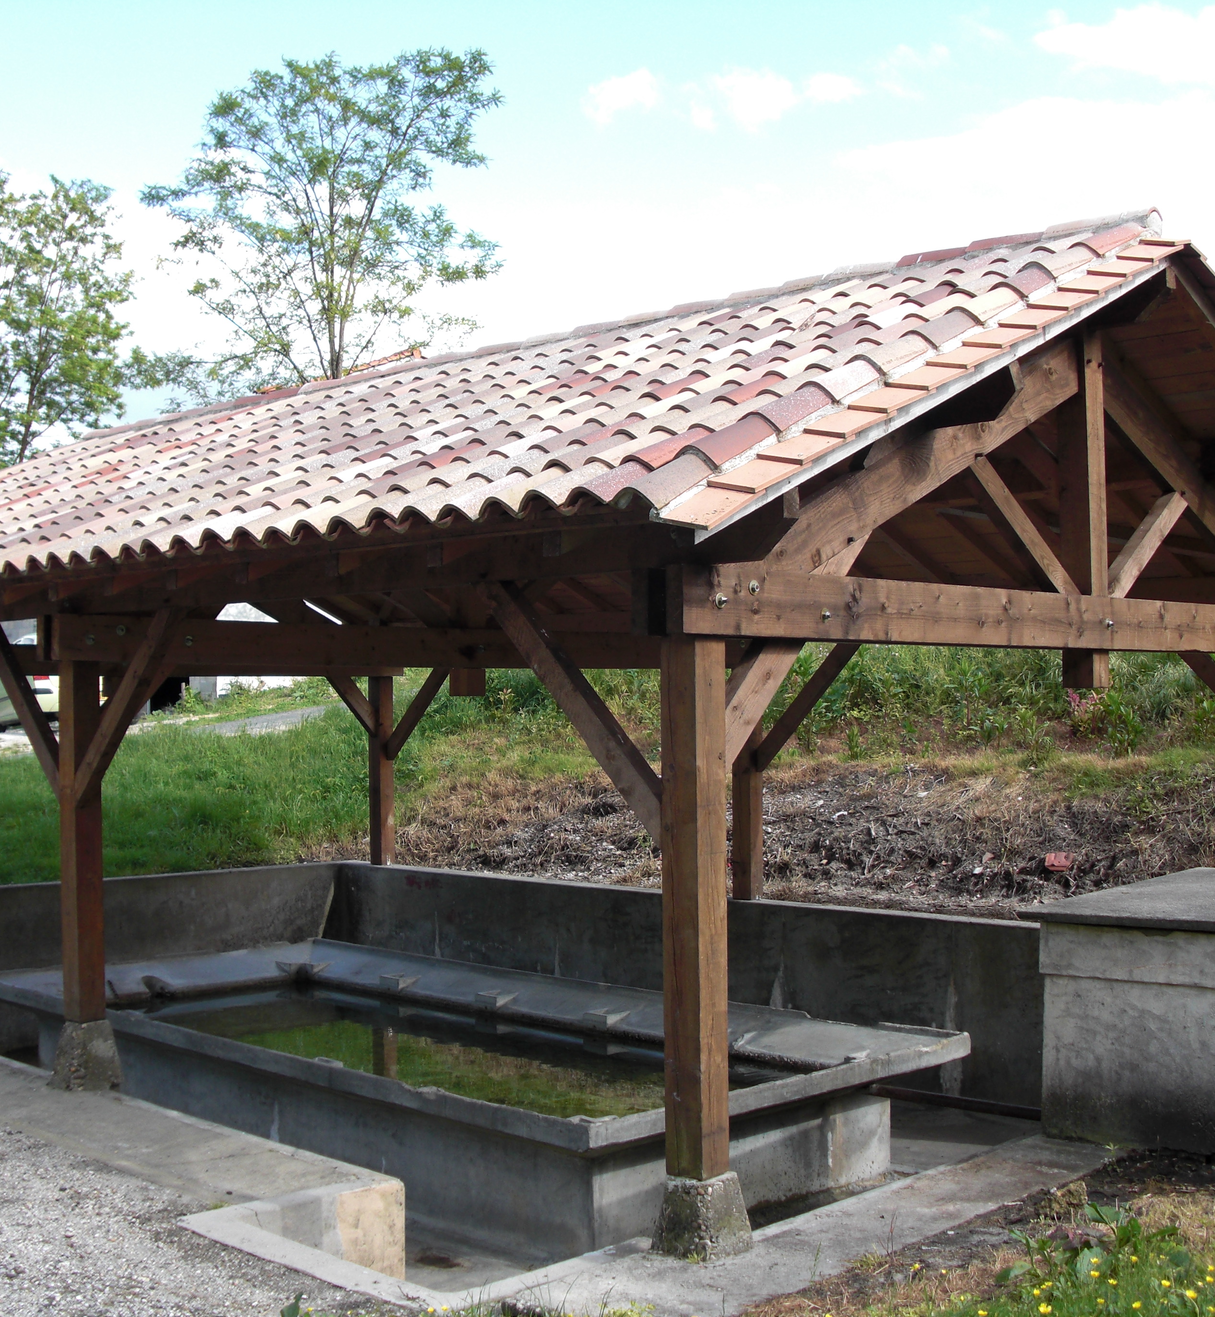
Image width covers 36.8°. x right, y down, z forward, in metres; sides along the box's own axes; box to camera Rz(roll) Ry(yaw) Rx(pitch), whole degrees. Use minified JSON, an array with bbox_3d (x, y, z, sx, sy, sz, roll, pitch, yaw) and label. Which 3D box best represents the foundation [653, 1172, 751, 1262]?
[{"bbox_3d":[0.317,1.891,6.270,0.238,0.245,0.231,1,-2,-45],"label":"foundation"}]

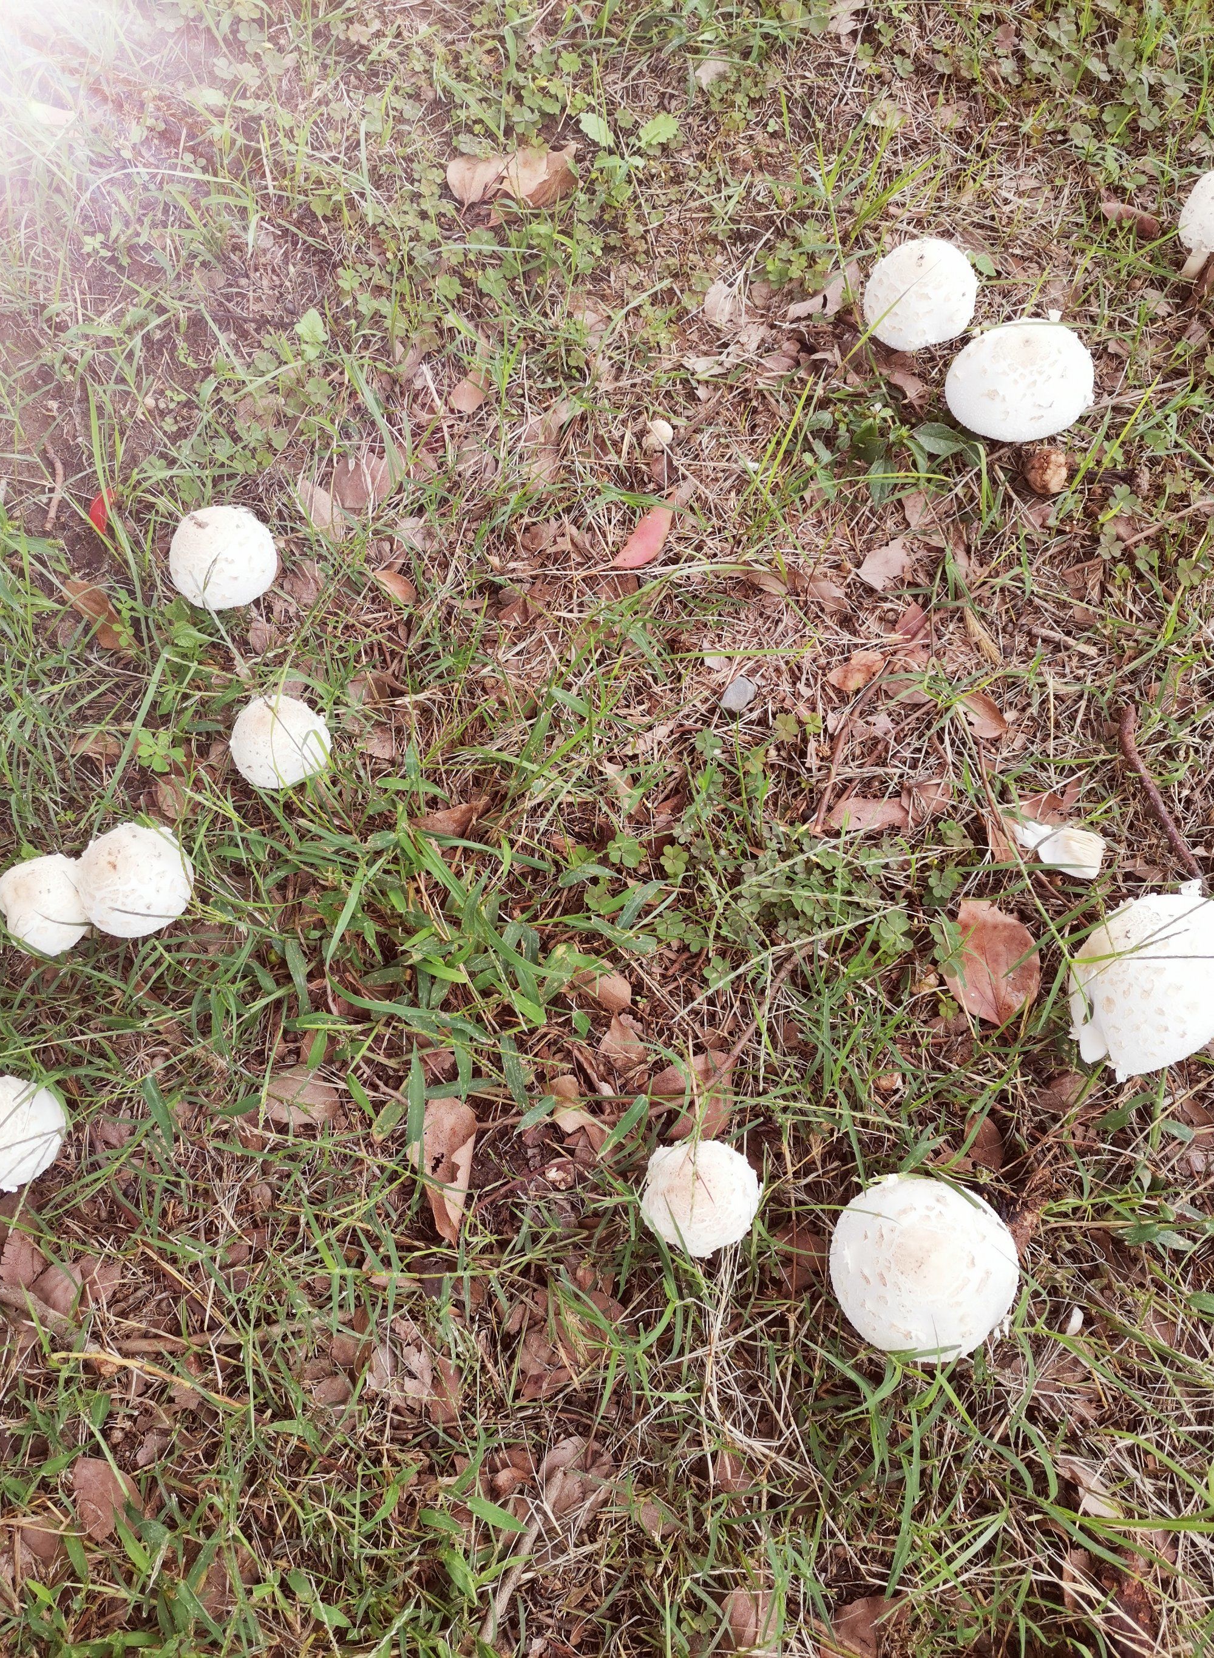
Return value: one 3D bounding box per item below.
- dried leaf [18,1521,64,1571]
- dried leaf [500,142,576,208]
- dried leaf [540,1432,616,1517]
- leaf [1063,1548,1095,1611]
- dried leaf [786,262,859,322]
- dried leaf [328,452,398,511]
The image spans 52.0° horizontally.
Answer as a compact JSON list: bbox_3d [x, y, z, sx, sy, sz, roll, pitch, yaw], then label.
[{"bbox_3d":[-0.334,0.426,0.745,0.023,0.012,0.030,-31,69,-14],"label":"dried leaf"},{"bbox_3d":[-0.073,-0.701,1.335,0.084,0.028,0.078,0,61,0],"label":"dried leaf"},{"bbox_3d":[-0.015,0.333,0.640,0.033,0.016,0.040,29,66,15],"label":"dried leaf"},{"bbox_3d":[0.275,0.436,0.723,0.018,0.012,0.036,0,61,0],"label":"leaf"},{"bbox_3d":[0.206,-0.483,1.131,0.099,0.018,0.034,-41,67,-17],"label":"dried leaf"},{"bbox_3d":[-0.213,-0.302,1.083,0.054,0.014,0.060,3,65,2],"label":"dried leaf"}]

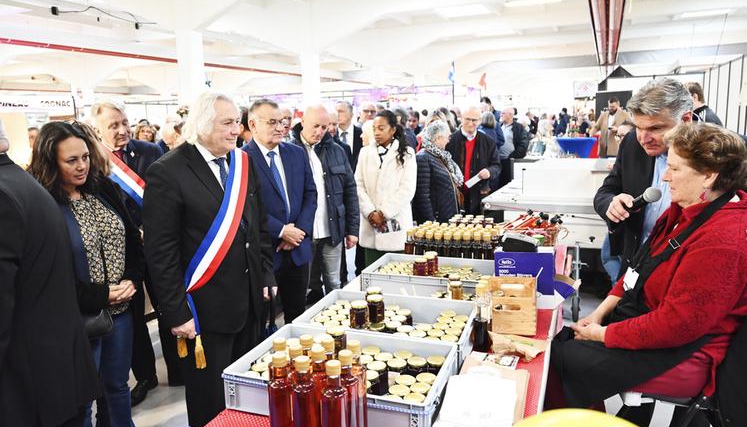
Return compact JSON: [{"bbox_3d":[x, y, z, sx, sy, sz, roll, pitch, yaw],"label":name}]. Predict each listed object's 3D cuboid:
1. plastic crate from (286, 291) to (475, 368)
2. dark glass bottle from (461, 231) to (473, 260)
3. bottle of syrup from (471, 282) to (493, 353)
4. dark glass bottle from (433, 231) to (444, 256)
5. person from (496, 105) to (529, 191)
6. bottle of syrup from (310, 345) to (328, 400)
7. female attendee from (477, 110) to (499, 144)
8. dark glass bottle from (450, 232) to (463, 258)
[{"bbox_3d":[0.055,0.417,2.068,0.600,0.118,0.400,3,10,18],"label":"plastic crate"},{"bbox_3d":[0.483,0.211,2.911,0.053,0.217,0.053,-1,10,-6],"label":"dark glass bottle"},{"bbox_3d":[0.387,0.371,1.991,0.073,0.233,0.073,0,10,0],"label":"bottle of syrup"},{"bbox_3d":[0.339,0.203,2.961,0.053,0.217,0.053,-1,10,-6],"label":"dark glass bottle"},{"bbox_3d":[1.854,-0.570,7.617,0.340,1.723,0.520,-8,13,-39],"label":"person"},{"bbox_3d":[-0.131,0.455,1.359,0.059,0.281,0.059,0,10,0],"label":"bottle of syrup"},{"bbox_3d":[1.469,-0.439,7.230,0.470,1.660,0.320,0,10,-3],"label":"female attendee"},{"bbox_3d":[0.432,0.209,2.928,0.053,0.217,0.053,-1,10,-6],"label":"dark glass bottle"}]

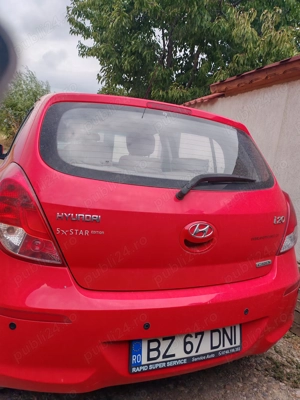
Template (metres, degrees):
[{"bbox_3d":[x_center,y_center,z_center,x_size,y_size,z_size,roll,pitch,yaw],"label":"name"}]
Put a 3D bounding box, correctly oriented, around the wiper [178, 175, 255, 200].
[{"bbox_3d":[0.338,-0.057,1.465,0.470,0.135,0.060,2,-27,-24],"label":"wiper"}]

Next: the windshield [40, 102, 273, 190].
[{"bbox_3d":[0.116,-0.234,1.500,1.210,0.430,0.100,2,-27,-24],"label":"windshield"}]

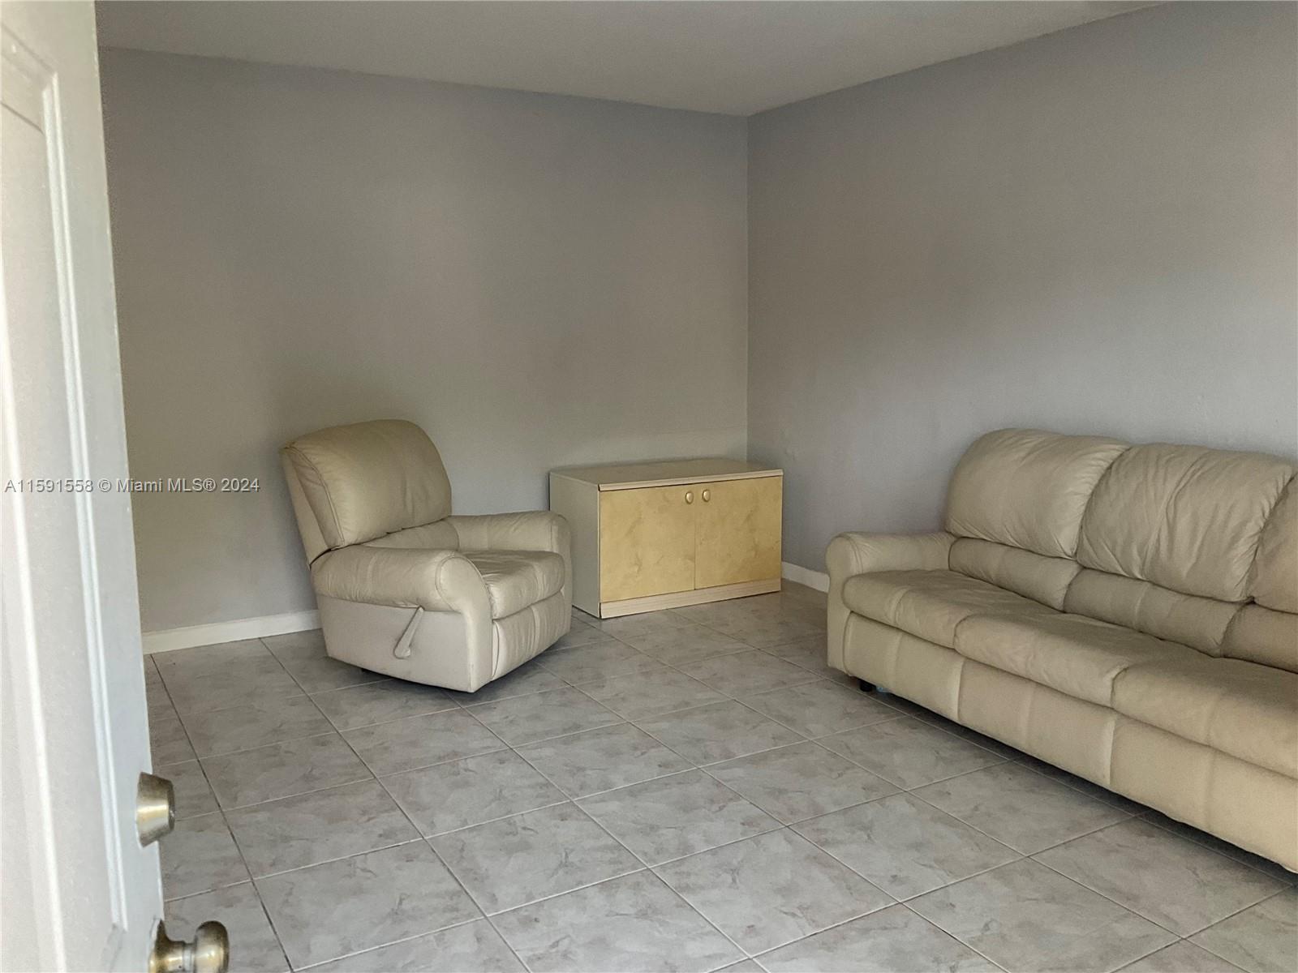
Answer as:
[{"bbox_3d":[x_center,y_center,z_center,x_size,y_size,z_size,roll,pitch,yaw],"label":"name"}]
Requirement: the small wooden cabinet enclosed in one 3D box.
[{"bbox_3d":[0.090,0.234,5.581,1.055,0.637,0.540,-5,10,-29],"label":"small wooden cabinet"}]

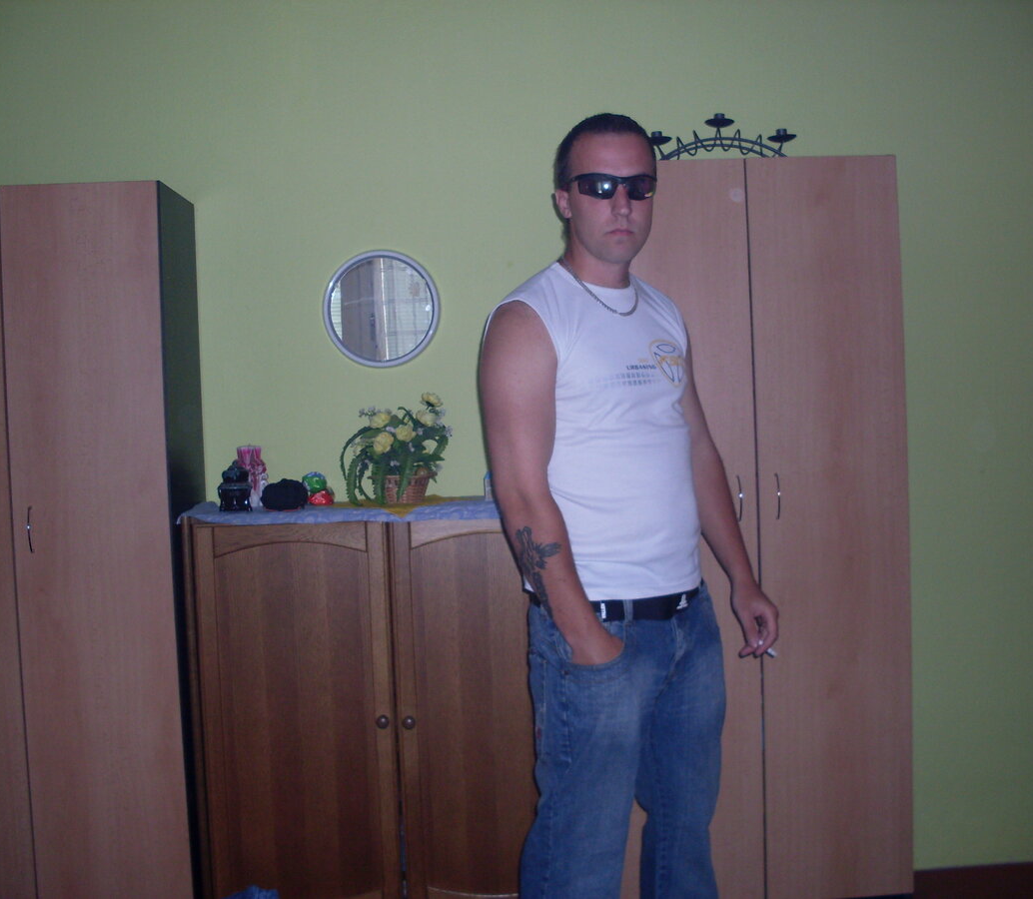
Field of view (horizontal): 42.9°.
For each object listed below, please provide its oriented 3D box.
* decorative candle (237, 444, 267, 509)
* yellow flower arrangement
[{"bbox_3d":[-0.712,0.076,3.526,0.084,0.167,0.084,-2,3,-2],"label":"decorative candle"},{"bbox_3d":[-0.311,-0.001,3.375,0.280,0.286,0.220,-2,2,-1],"label":"yellow flower arrangement"}]

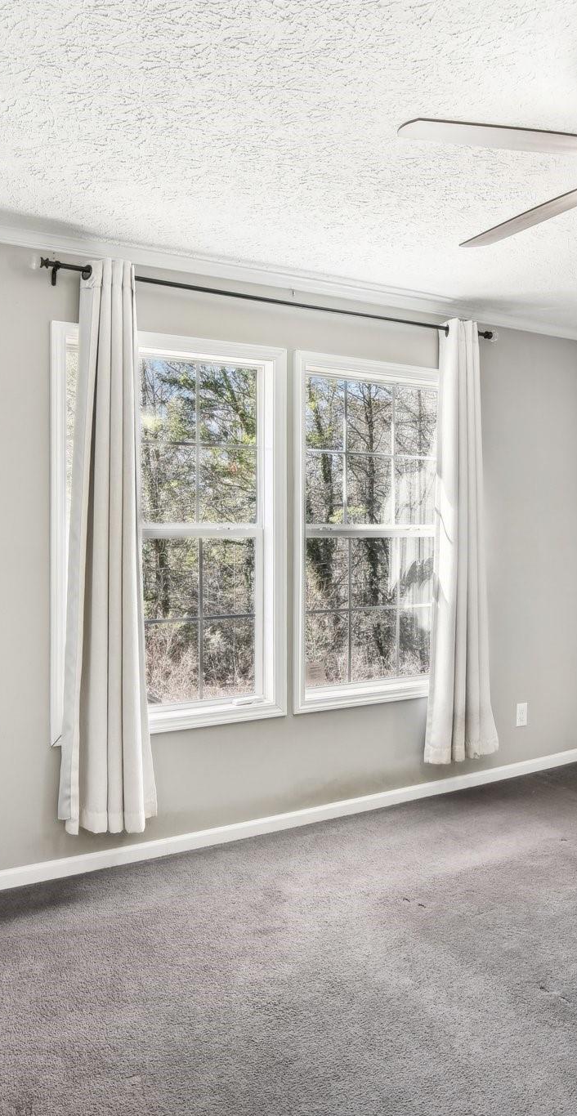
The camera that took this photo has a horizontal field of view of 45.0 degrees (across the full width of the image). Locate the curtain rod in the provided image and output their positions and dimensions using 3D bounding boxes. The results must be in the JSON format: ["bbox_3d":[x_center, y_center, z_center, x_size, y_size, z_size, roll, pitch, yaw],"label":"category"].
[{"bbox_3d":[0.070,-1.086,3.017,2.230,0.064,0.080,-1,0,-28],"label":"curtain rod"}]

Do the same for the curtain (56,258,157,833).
[{"bbox_3d":[-0.686,-0.049,2.621,0.360,2.135,0.120,-1,0,-28],"label":"curtain"}]

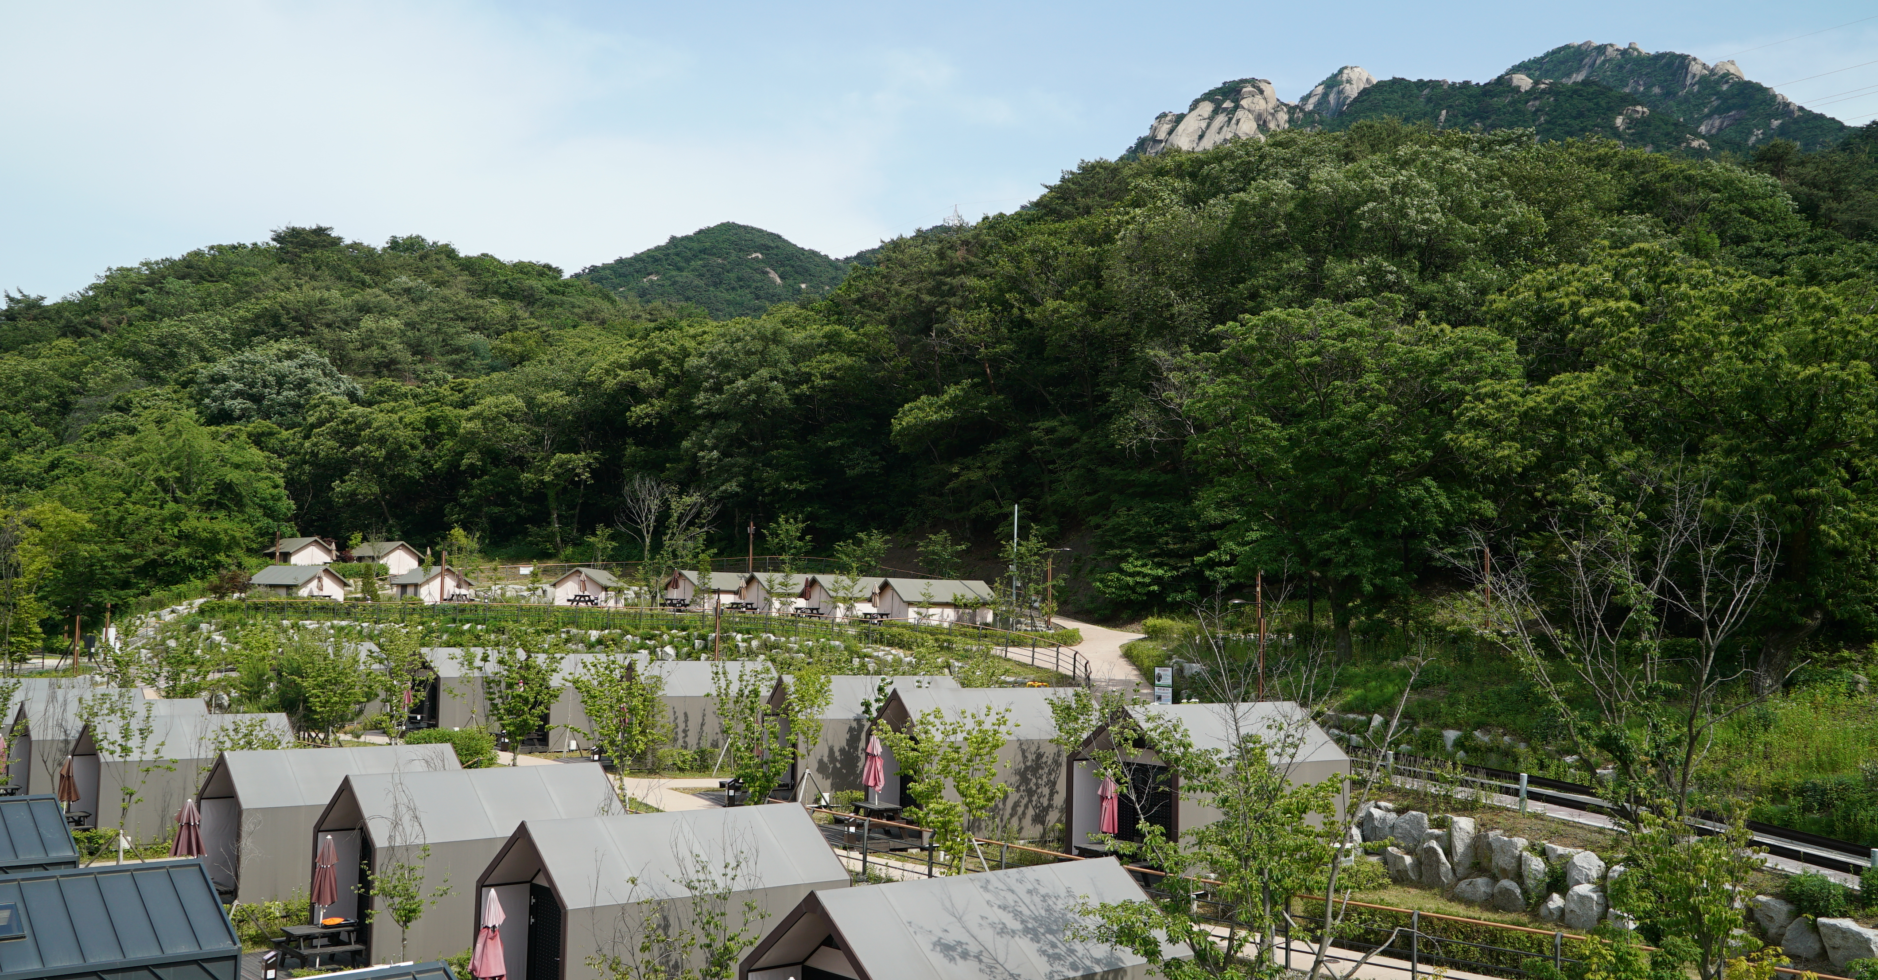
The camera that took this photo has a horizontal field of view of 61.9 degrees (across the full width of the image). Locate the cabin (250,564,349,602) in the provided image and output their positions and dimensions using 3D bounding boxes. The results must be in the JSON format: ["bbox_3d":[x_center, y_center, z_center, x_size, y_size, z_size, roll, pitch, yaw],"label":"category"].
[{"bbox_3d":[-43.068,6.548,105.297,5.700,2.750,3.873,-2,-6,33],"label":"cabin"}]

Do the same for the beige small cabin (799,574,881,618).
[{"bbox_3d":[-4.750,6.479,91.483,6.200,2.600,3.400,5,-7,-38],"label":"beige small cabin"}]

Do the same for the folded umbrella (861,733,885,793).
[{"bbox_3d":[-1.436,5.961,34.200,0.500,1.400,0.500,1,-5,0],"label":"folded umbrella"}]

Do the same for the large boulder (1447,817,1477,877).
[{"bbox_3d":[10.790,7.355,32.300,0.640,1.220,0.650,-1,-6,25],"label":"large boulder"}]

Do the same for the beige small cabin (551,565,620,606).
[{"bbox_3d":[-22.235,6.389,99.868,3.400,2.550,6.000,1,-5,3],"label":"beige small cabin"}]

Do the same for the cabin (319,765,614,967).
[{"bbox_3d":[-9.697,7.639,32.893,5.618,3.452,3.250,5,-7,-41],"label":"cabin"}]

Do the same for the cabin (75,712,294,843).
[{"bbox_3d":[-20.623,7.873,43.009,5.094,3.324,2.950,6,-7,-41],"label":"cabin"}]

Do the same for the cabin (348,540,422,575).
[{"bbox_3d":[-44.127,5.571,124.804,4.400,2.750,3.873,-2,-6,32],"label":"cabin"}]

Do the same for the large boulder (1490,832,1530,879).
[{"bbox_3d":[10.694,6.836,29.300,0.600,0.850,0.680,5,-6,-40],"label":"large boulder"}]

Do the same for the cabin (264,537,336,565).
[{"bbox_3d":[-47.522,4.902,116.858,3.550,2.484,5.039,6,-7,-44],"label":"cabin"}]

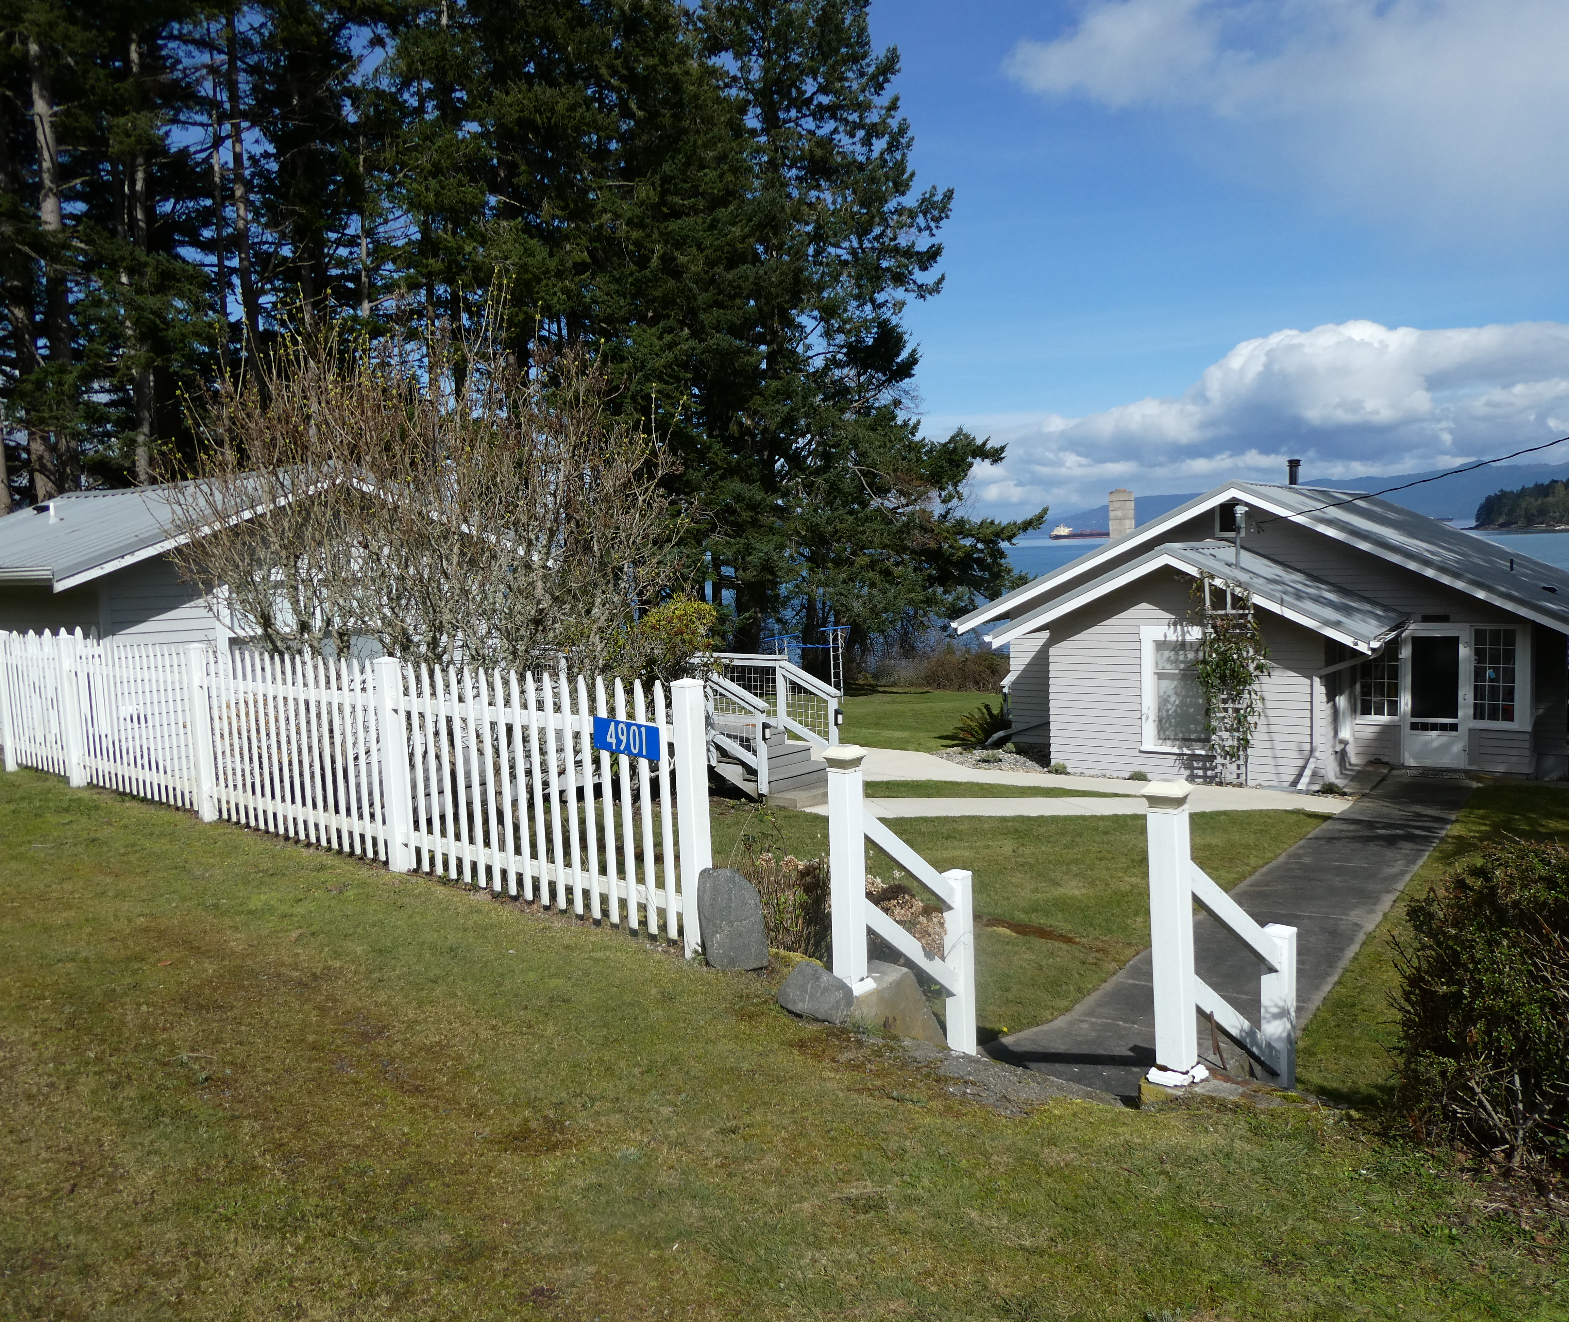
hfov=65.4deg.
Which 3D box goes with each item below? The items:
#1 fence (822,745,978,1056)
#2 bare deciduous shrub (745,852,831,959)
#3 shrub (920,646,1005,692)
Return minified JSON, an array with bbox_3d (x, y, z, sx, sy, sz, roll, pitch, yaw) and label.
[{"bbox_3d":[0.527,1.071,5.255,0.140,1.538,0.950,3,7,41],"label":"fence"},{"bbox_3d":[0.056,1.216,5.850,0.500,0.580,0.480,-2,6,0],"label":"bare deciduous shrub"},{"bbox_3d":[4.814,0.198,32.000,2.700,1.300,1.800,-2,6,0],"label":"shrub"}]

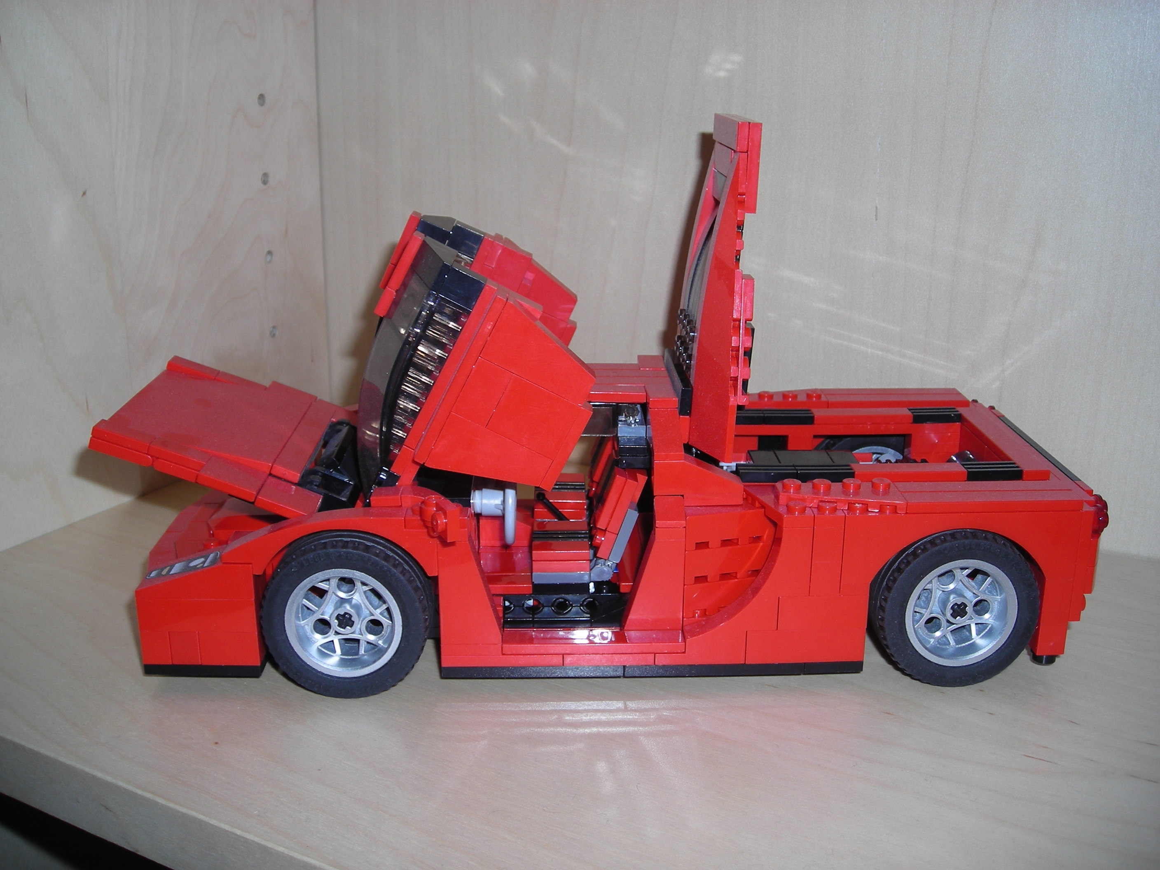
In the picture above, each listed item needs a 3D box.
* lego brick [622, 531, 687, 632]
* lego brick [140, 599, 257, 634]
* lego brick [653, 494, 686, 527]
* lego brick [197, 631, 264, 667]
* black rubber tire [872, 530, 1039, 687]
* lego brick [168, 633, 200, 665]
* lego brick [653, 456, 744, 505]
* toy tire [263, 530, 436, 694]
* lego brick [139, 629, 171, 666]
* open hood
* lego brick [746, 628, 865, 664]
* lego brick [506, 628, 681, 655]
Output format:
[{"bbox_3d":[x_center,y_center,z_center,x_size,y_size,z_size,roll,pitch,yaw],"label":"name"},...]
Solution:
[{"bbox_3d":[0.020,0.038,0.342,0.016,0.029,0.008,0,16,-1],"label":"lego brick"},{"bbox_3d":[-0.100,0.046,0.335,0.032,0.010,0.008,0,16,-1],"label":"lego brick"},{"bbox_3d":[0.024,0.021,0.337,0.008,0.006,0.008,0,16,-1],"label":"lego brick"},{"bbox_3d":[-0.092,0.055,0.338,0.016,0.010,0.008,0,16,-1],"label":"lego brick"},{"bbox_3d":[0.098,0.043,0.336,0.043,0.043,0.022,0,16,-1],"label":"black rubber tire"},{"bbox_3d":[-0.104,0.055,0.338,0.008,0.010,0.008,0,16,-1],"label":"lego brick"},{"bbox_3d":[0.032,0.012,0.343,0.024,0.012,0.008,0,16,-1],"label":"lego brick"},{"bbox_3d":[-0.061,0.046,0.336,0.043,0.043,0.022,0,16,-1],"label":"toy tire"},{"bbox_3d":[-0.111,0.055,0.338,0.008,0.010,0.008,0,16,-1],"label":"lego brick"},{"bbox_3d":[-0.102,0.000,0.384,0.065,0.008,0.080,18,15,-6],"label":"open hood"},{"bbox_3d":[0.059,0.054,0.338,0.032,0.010,0.008,0,16,-1],"label":"lego brick"},{"bbox_3d":[0.004,0.055,0.338,0.048,0.003,0.008,0,16,-1],"label":"lego brick"}]

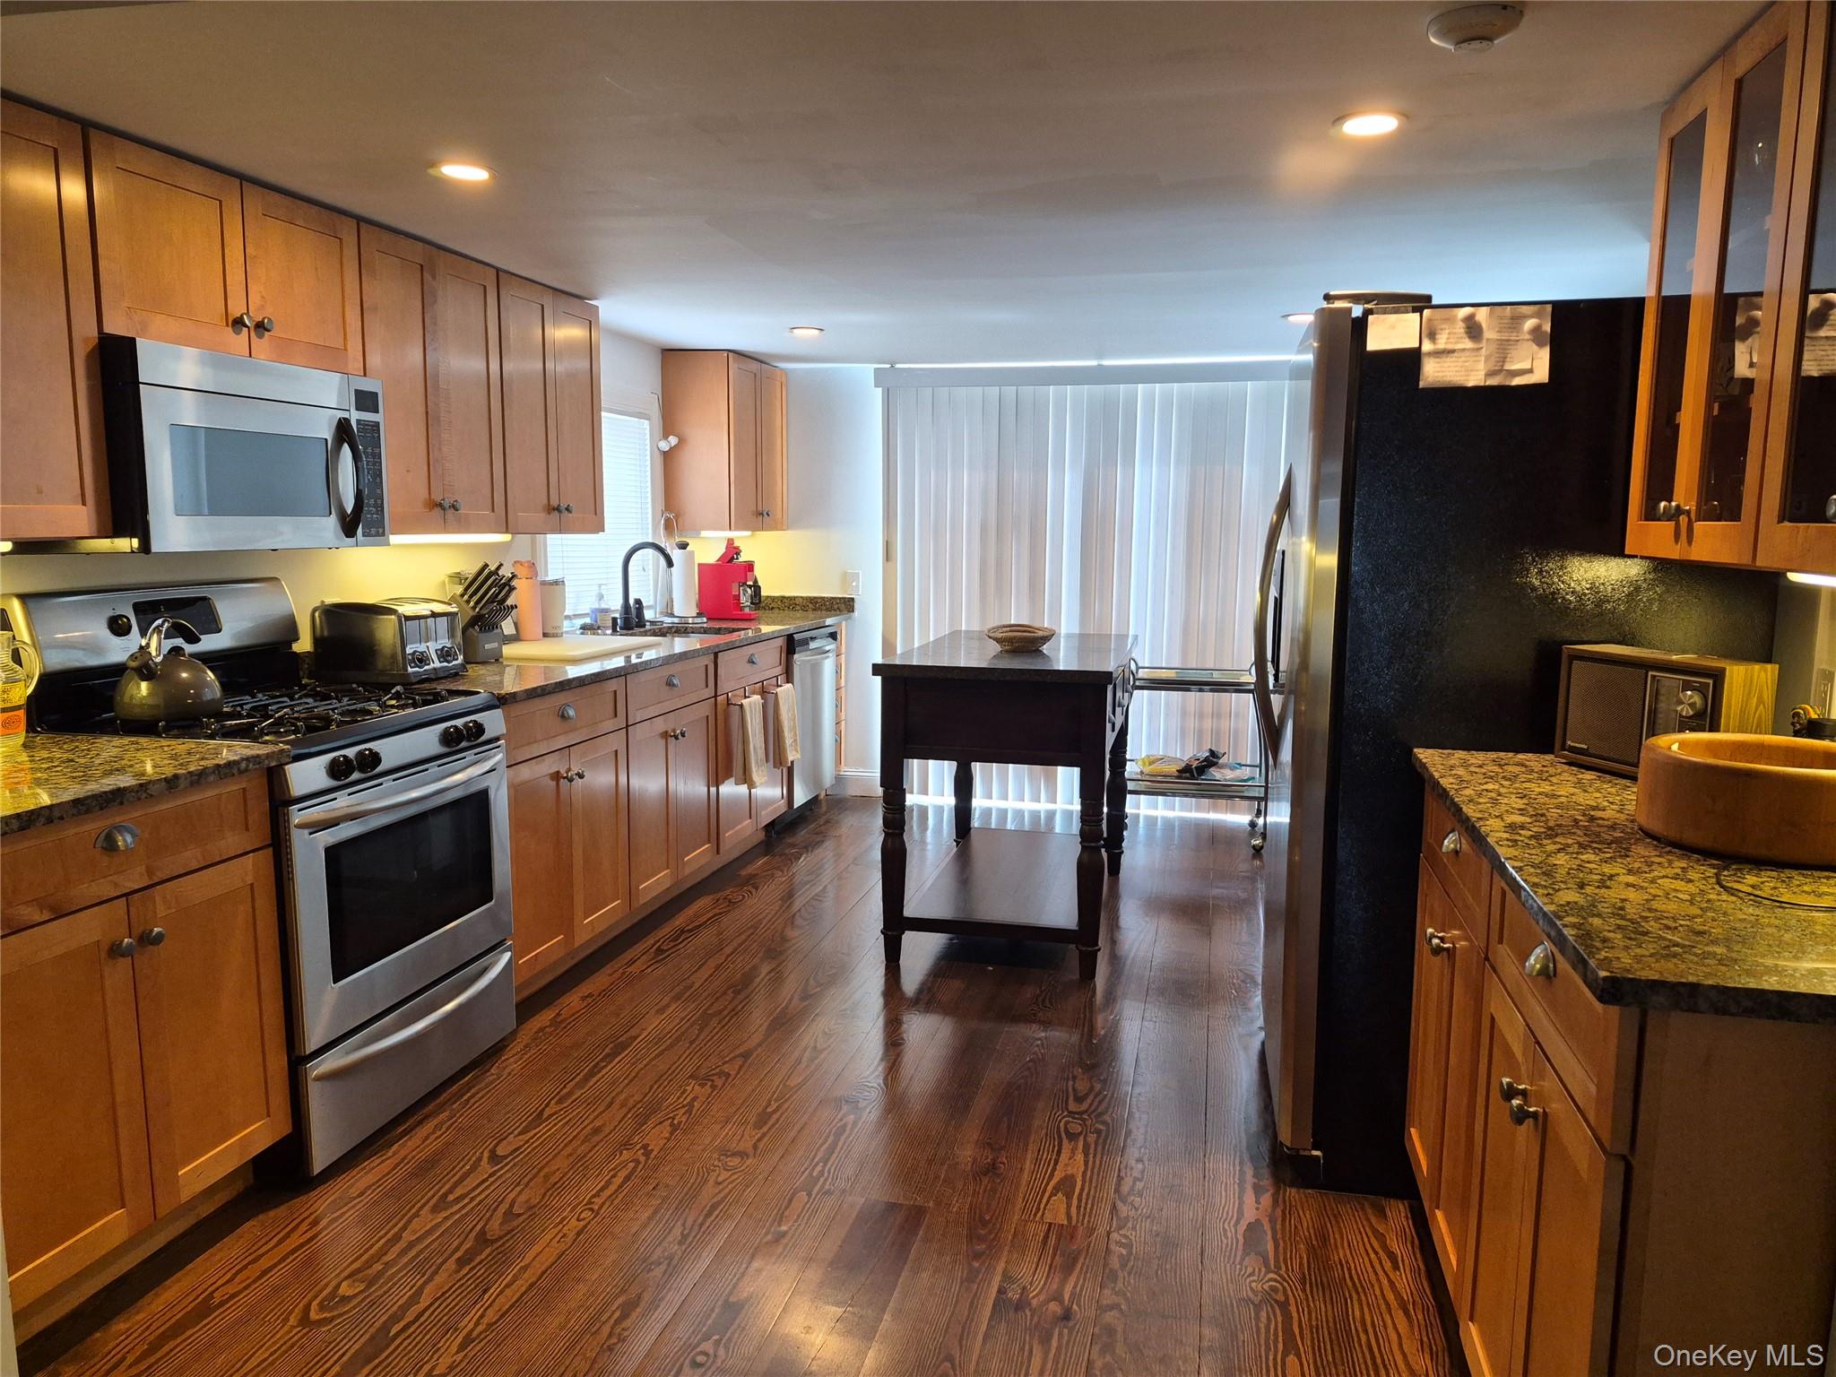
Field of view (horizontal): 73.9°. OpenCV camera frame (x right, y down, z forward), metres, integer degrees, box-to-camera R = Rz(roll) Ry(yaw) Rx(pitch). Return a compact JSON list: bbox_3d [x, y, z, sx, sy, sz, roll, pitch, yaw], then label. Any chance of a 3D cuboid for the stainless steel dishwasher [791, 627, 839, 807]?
[{"bbox_3d":[-0.746,0.123,5.556,0.610,0.800,0.600,2,8,14],"label":"stainless steel dishwasher"}]

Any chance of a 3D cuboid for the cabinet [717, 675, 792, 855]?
[{"bbox_3d":[-0.931,0.268,4.928,0.605,0.590,0.738,2,8,14],"label":"cabinet"}]

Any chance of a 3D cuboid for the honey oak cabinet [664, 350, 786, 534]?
[{"bbox_3d":[-0.881,-1.122,5.675,0.320,0.770,0.707,2,8,14],"label":"honey oak cabinet"}]

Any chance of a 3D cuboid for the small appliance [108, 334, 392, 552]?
[{"bbox_3d":[-1.606,-0.528,2.786,0.390,0.420,0.740,2,8,14],"label":"small appliance"}]

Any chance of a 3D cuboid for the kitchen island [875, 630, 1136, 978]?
[{"bbox_3d":[0.354,0.330,4.269,0.717,0.944,1.265,2,7,13],"label":"kitchen island"}]

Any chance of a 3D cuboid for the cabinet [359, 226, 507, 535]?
[{"bbox_3d":[-1.472,-0.824,3.418,0.325,0.770,0.600,2,8,14],"label":"cabinet"}]

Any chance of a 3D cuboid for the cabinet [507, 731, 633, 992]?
[{"bbox_3d":[-1.273,0.445,3.580,0.605,0.590,0.680,2,8,14],"label":"cabinet"}]

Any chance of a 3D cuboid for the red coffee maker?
[{"bbox_3d":[-0.885,-0.521,5.843,0.285,0.385,0.130,2,8,14],"label":"red coffee maker"}]

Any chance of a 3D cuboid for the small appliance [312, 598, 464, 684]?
[{"bbox_3d":[-1.475,-0.138,3.438,0.285,0.205,0.270,1,8,9],"label":"small appliance"}]

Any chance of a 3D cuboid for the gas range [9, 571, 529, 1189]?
[{"bbox_3d":[-1.443,0.366,2.891,0.680,1.200,0.757,2,8,14],"label":"gas range"}]

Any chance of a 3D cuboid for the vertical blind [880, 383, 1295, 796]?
[{"bbox_3d":[0.804,-0.416,5.743,1.990,2.000,0.090,2,8,14],"label":"vertical blind"}]

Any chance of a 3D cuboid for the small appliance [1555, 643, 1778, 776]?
[{"bbox_3d":[1.308,0.047,2.150,0.120,0.209,0.330,-2,8,-18],"label":"small appliance"}]

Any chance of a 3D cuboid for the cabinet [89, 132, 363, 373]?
[{"bbox_3d":[-1.625,-0.928,2.715,0.320,0.378,0.755,2,8,14],"label":"cabinet"}]

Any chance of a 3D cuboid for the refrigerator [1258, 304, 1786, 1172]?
[{"bbox_3d":[1.207,0.110,2.758,0.887,1.761,0.905,2,8,14],"label":"refrigerator"}]

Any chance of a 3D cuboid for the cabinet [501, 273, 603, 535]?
[{"bbox_3d":[-1.323,-0.900,3.996,0.325,0.770,0.602,2,8,14],"label":"cabinet"}]

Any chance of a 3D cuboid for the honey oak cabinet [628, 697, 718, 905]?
[{"bbox_3d":[-1.105,0.358,4.241,0.605,0.590,0.686,2,8,14],"label":"honey oak cabinet"}]

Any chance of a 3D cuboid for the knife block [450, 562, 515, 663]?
[{"bbox_3d":[-1.389,-0.245,3.933,0.230,0.320,0.125,4,8,26],"label":"knife block"}]

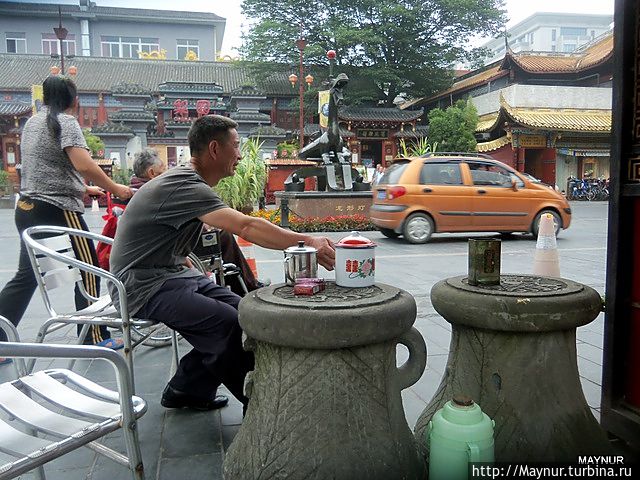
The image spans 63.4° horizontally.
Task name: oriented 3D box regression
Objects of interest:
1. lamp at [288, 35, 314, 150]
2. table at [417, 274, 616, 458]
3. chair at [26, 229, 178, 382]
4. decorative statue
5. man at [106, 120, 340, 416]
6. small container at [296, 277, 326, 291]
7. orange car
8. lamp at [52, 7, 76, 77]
[{"bbox_3d":[-0.695,-4.575,20.164,1.000,7.200,0.500,-1,5,0],"label":"lamp"},{"bbox_3d":[0.552,0.443,1.482,0.580,0.633,0.580,-1,5,0],"label":"table"},{"bbox_3d":[-0.940,0.329,2.240,0.600,0.750,0.550,0,5,8],"label":"chair"},{"bbox_3d":[0.102,-2.729,13.305,1.950,2.900,1.300,-2,5,-10],"label":"decorative statue"},{"bbox_3d":[-0.397,0.101,2.038,0.980,1.230,0.620,0,5,8],"label":"man"},{"bbox_3d":[-0.026,0.123,1.416,0.085,0.023,0.056,-1,5,-6],"label":"small container"},{"bbox_3d":[2.805,-0.763,9.536,3.500,1.500,1.500,-1,5,-8],"label":"orange car"},{"bbox_3d":[-9.075,-4.480,18.465,1.000,7.500,0.500,-1,5,0],"label":"lamp"}]

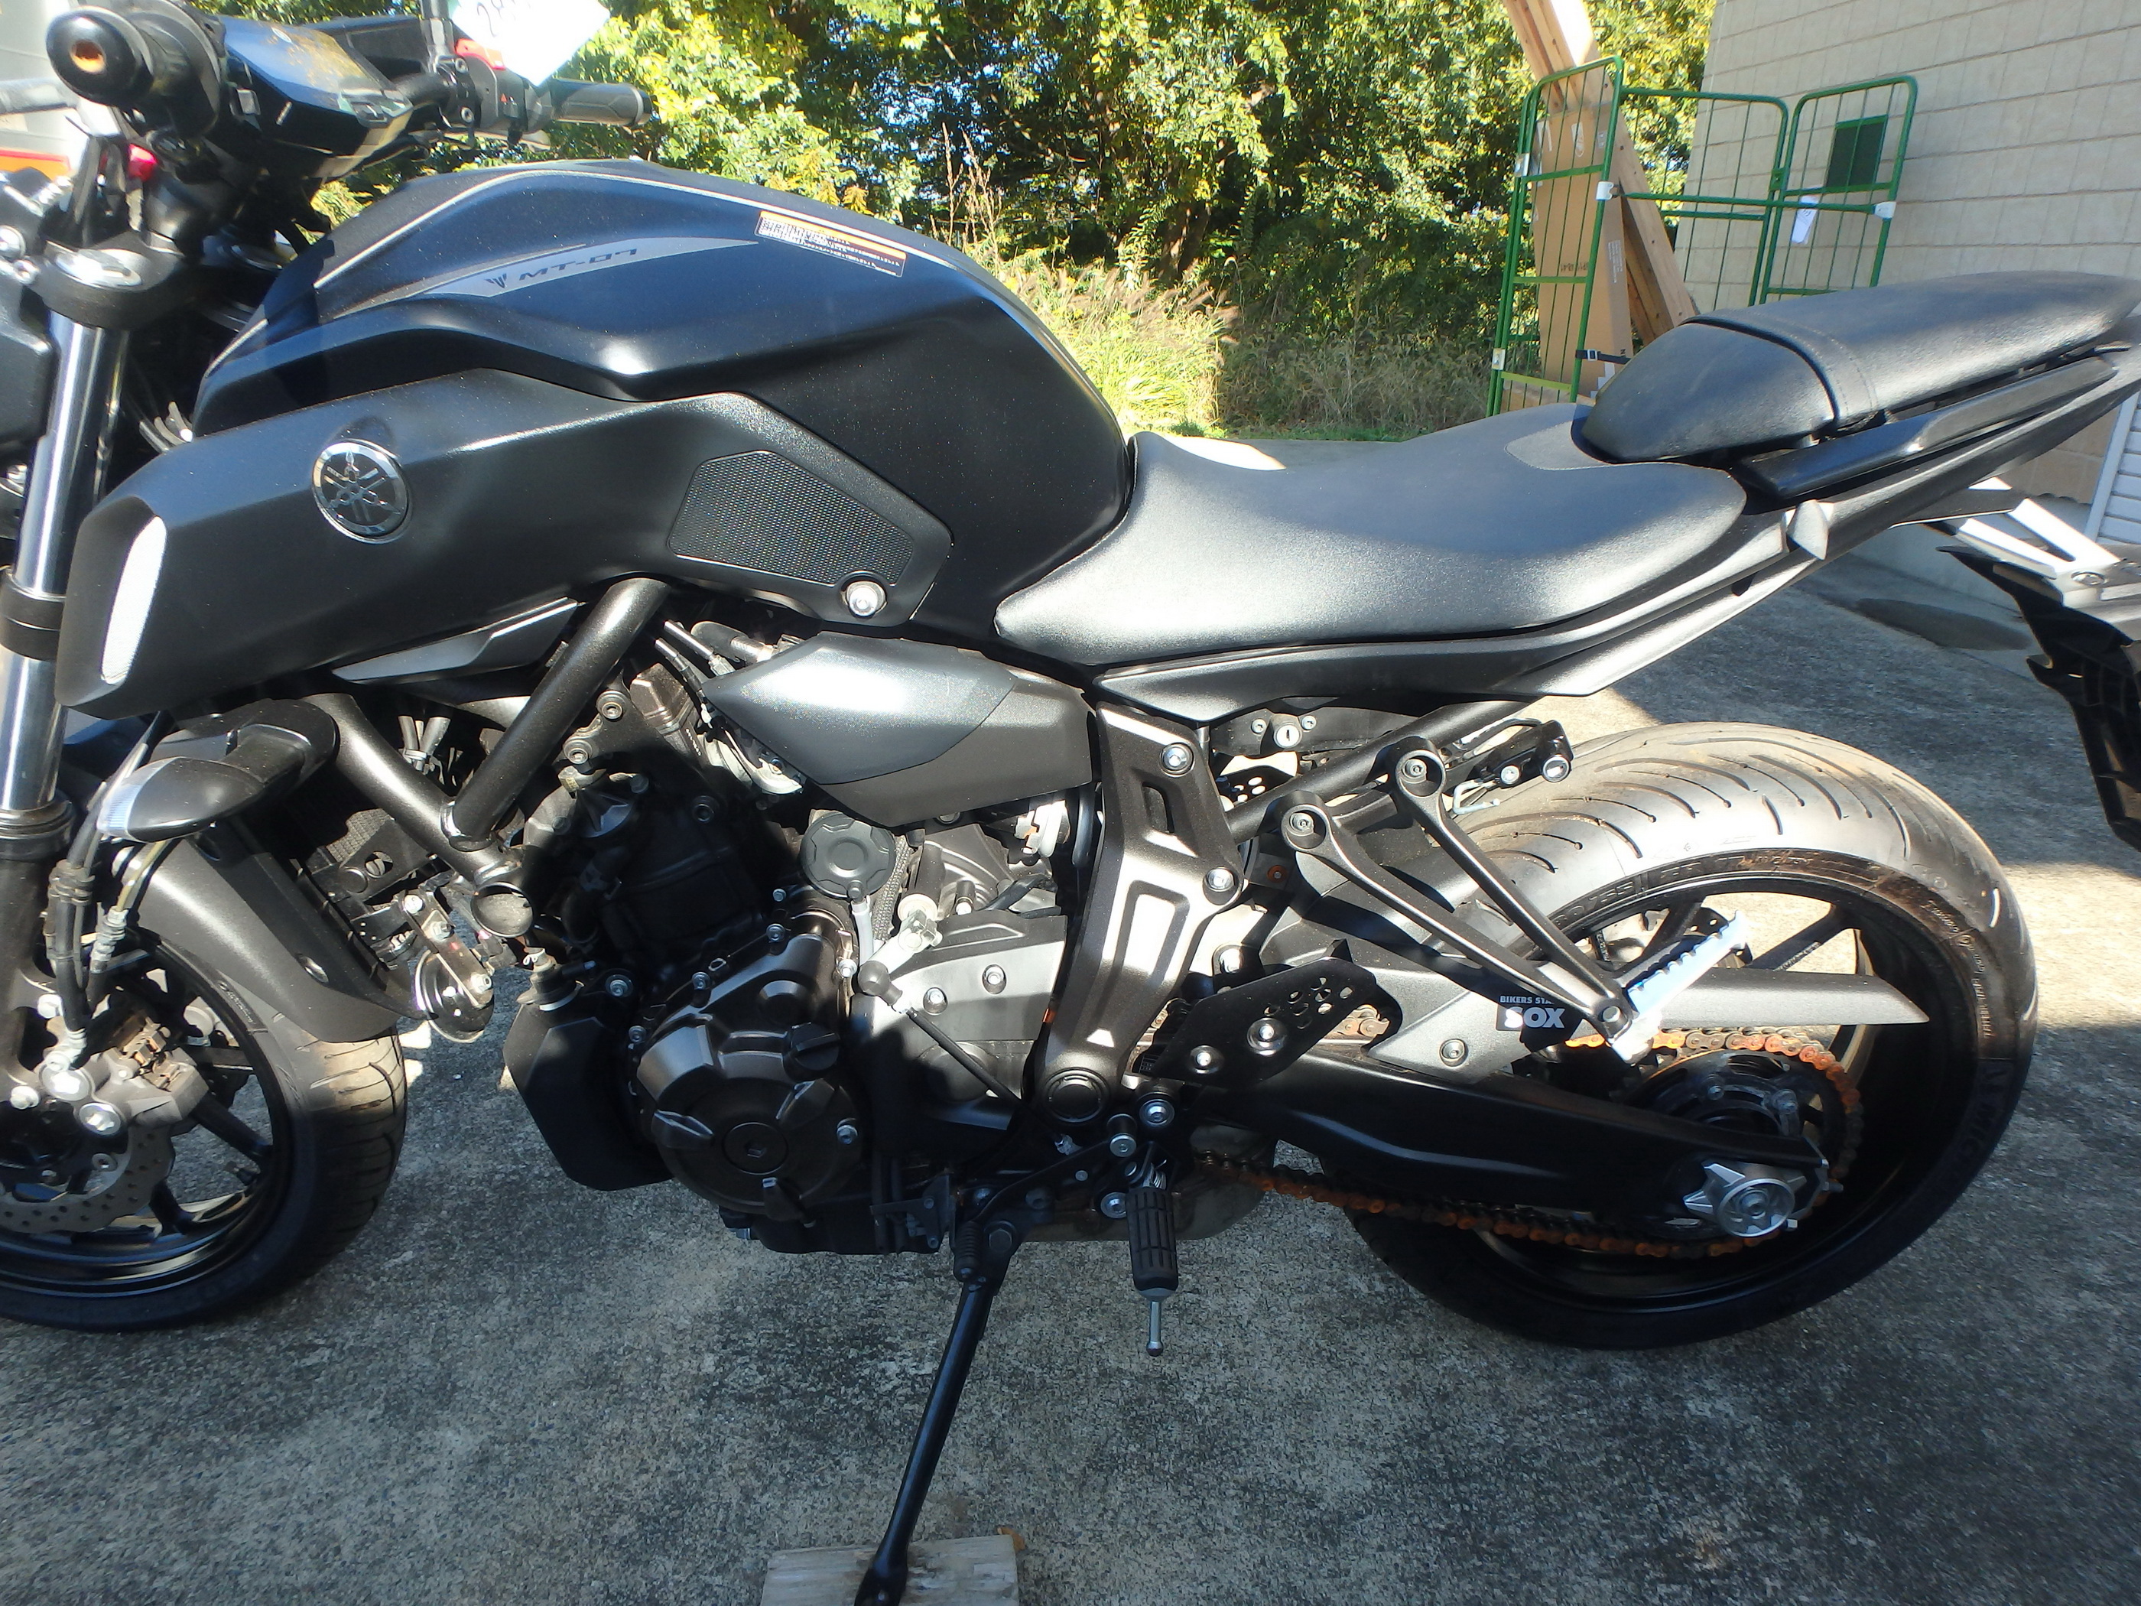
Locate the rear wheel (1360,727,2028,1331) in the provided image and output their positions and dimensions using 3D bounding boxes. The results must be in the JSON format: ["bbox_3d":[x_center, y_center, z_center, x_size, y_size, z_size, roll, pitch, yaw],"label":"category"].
[{"bbox_3d":[0.529,0.227,1.172,0.626,0.626,0.183,0,26,-2],"label":"rear wheel"}]

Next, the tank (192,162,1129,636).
[{"bbox_3d":[-0.245,-0.283,0.897,0.579,0.292,0.322,0,26,-2],"label":"tank"}]

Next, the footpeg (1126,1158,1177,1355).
[{"bbox_3d":[0.063,0.333,0.960,0.038,0.089,0.113,0,26,-2],"label":"footpeg"}]

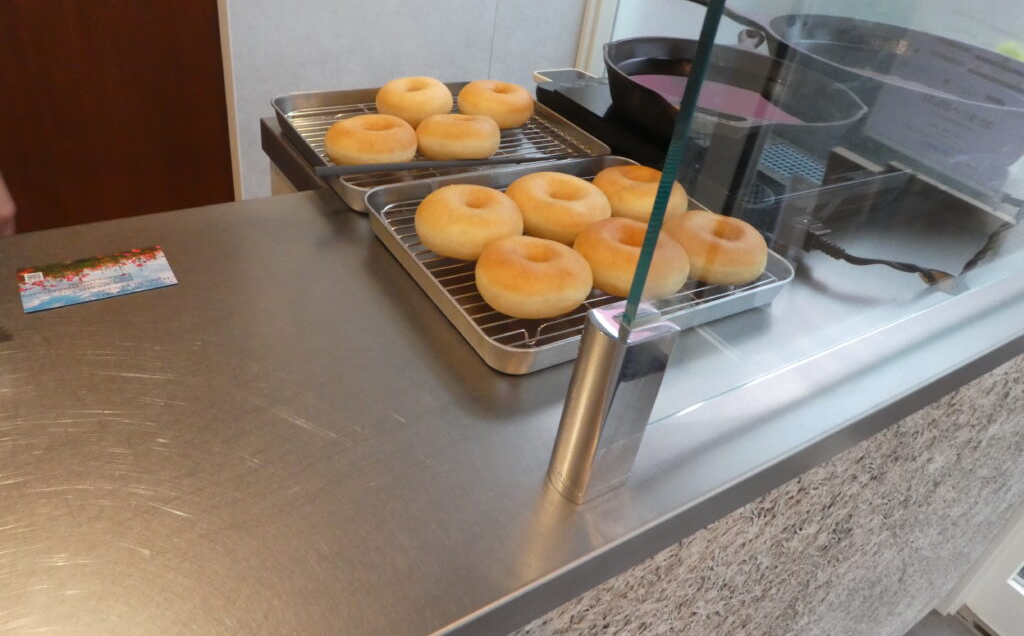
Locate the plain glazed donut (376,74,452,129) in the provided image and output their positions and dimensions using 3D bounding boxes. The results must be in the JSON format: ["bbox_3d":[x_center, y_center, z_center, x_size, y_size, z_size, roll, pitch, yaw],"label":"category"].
[{"bbox_3d":[-0.104,-0.231,0.760,0.083,0.038,0.083,6,35,-5],"label":"plain glazed donut"}]

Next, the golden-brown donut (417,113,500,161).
[{"bbox_3d":[-0.052,-0.176,0.698,0.084,0.033,0.084,6,35,-5],"label":"golden-brown donut"}]

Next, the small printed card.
[{"bbox_3d":[-0.286,-0.029,0.491,0.091,0.002,0.055,-15,42,-31],"label":"small printed card"}]

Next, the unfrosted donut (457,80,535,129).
[{"bbox_3d":[-0.017,-0.238,0.791,0.085,0.037,0.085,6,35,-5],"label":"unfrosted donut"}]

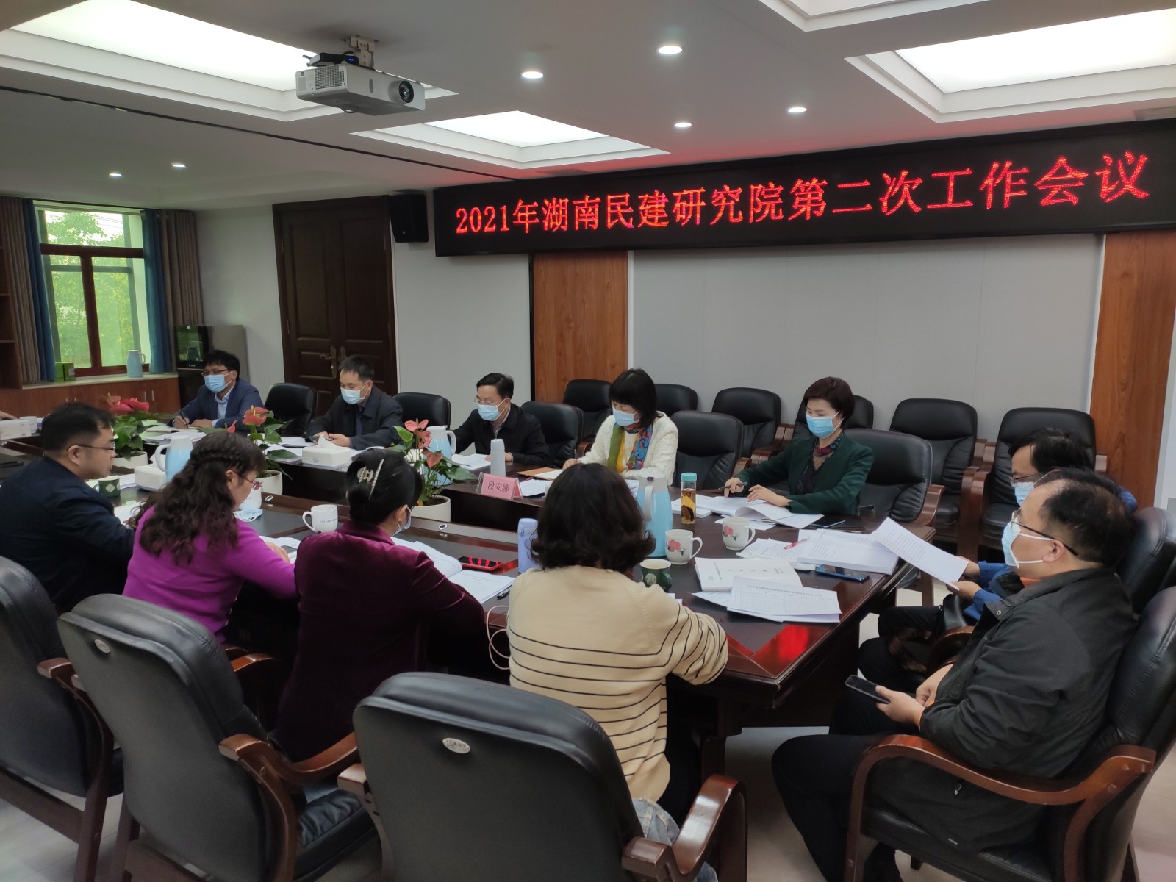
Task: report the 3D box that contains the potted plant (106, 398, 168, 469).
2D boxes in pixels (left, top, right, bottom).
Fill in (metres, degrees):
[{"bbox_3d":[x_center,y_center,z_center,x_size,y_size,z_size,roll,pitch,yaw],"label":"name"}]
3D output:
[{"bbox_3d":[-2.373,0.005,4.487,0.350,0.470,0.340,7,12,34],"label":"potted plant"}]

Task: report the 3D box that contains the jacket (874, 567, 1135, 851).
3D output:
[{"bbox_3d":[0.984,0.557,1.955,0.475,0.604,0.535,7,12,34],"label":"jacket"}]

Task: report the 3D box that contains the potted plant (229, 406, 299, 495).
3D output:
[{"bbox_3d":[-1.513,0.077,3.923,0.340,0.460,0.340,7,12,34],"label":"potted plant"}]

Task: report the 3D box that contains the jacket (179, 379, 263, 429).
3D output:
[{"bbox_3d":[-2.455,-0.139,5.697,0.614,0.554,0.495,7,12,34],"label":"jacket"}]

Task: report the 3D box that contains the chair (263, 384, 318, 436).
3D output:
[{"bbox_3d":[-2.258,0.119,5.877,0.610,0.980,0.670,5,11,28],"label":"chair"}]

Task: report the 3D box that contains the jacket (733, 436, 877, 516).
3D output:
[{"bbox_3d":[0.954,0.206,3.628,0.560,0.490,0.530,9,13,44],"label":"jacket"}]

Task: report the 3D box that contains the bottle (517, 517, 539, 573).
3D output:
[{"bbox_3d":[-0.182,0.322,2.591,0.065,0.158,0.065,0,10,0],"label":"bottle"}]

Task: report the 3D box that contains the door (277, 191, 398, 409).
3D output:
[{"bbox_3d":[-2.450,-1.054,8.251,1.690,2.480,0.120,7,12,34],"label":"door"}]

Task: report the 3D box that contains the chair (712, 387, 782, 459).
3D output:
[{"bbox_3d":[0.946,0.161,5.634,0.600,0.985,0.620,7,12,34],"label":"chair"}]

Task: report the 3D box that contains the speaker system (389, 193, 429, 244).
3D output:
[{"bbox_3d":[-1.530,-1.901,7.267,0.250,0.400,0.210,7,12,34],"label":"speaker system"}]

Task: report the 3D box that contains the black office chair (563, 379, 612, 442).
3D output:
[{"bbox_3d":[-0.115,0.044,6.305,0.600,0.985,0.620,7,12,34],"label":"black office chair"}]

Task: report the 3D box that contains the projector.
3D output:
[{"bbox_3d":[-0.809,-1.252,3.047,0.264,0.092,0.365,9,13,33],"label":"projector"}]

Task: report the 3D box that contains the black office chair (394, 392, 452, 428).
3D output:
[{"bbox_3d":[-1.235,0.196,5.391,0.614,0.970,0.634,7,12,34],"label":"black office chair"}]

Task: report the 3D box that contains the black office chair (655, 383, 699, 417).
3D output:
[{"bbox_3d":[0.419,0.089,6.023,0.614,0.970,0.634,7,12,34],"label":"black office chair"}]

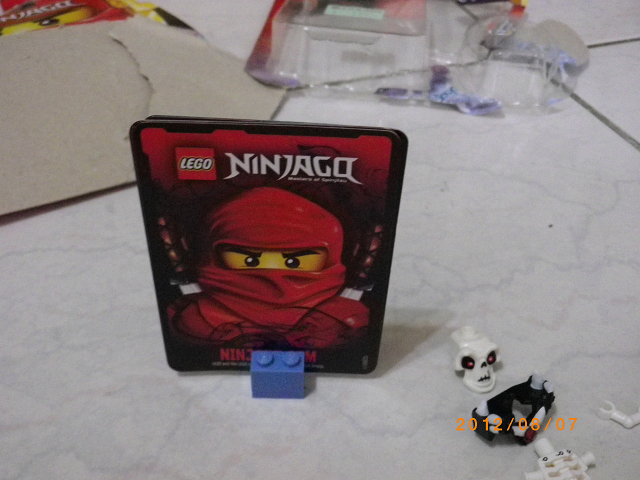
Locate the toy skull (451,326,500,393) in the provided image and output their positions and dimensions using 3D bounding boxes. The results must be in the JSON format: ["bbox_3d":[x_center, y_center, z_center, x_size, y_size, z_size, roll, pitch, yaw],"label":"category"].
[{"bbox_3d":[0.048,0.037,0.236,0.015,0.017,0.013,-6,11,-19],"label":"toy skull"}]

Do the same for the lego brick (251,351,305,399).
[{"bbox_3d":[-0.013,0.041,0.231,0.016,0.013,0.008,1,40,-1],"label":"lego brick"}]

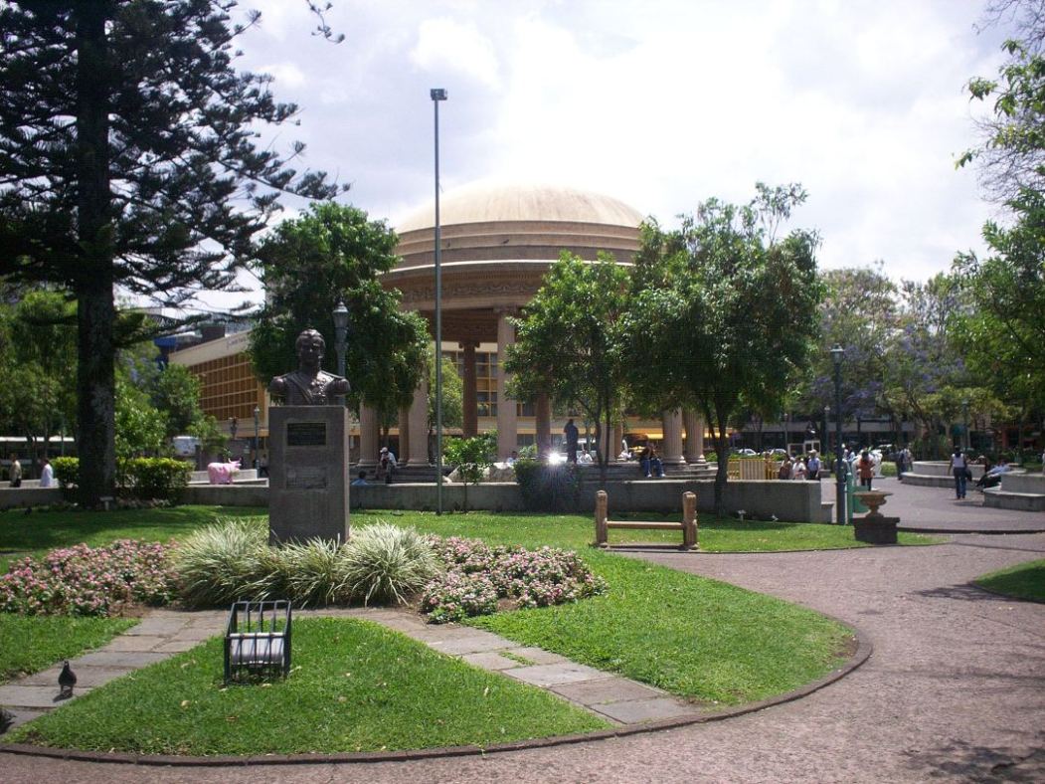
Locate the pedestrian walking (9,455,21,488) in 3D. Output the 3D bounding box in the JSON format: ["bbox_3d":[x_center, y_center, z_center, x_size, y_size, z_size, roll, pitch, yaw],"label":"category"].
[{"bbox_3d":[-17.679,2.968,37.842,0.450,1.570,0.450,0,-3,-9],"label":"pedestrian walking"}]

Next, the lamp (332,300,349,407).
[{"bbox_3d":[-2.995,0.425,17.895,0.280,3.870,0.280,-1,-3,0],"label":"lamp"}]

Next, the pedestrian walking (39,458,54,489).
[{"bbox_3d":[-14.894,2.877,33.957,0.360,1.600,0.460,-1,-3,0],"label":"pedestrian walking"}]

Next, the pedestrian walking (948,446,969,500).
[{"bbox_3d":[13.421,2.485,33.544,0.500,1.650,0.380,0,-3,3],"label":"pedestrian walking"}]

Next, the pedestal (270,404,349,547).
[{"bbox_3d":[-2.293,1.128,11.652,0.790,1.940,0.650,0,-3,-4],"label":"pedestal"}]

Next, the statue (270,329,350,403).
[{"bbox_3d":[-2.252,-0.263,11.500,0.831,0.779,0.460,0,-3,-7],"label":"statue"}]

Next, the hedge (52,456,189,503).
[{"bbox_3d":[-8.227,1.798,22.200,2.850,0.960,1.000,0,-3,-3],"label":"hedge"}]

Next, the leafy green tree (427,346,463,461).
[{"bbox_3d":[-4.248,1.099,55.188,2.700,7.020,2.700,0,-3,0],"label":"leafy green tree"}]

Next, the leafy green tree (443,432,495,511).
[{"bbox_3d":[-1.145,1.754,23.546,1.150,1.720,1.100,0,-3,0],"label":"leafy green tree"}]

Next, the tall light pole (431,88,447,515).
[{"bbox_3d":[-1.752,-1.888,22.800,0.340,8.929,0.320,-1,-3,0],"label":"tall light pole"}]

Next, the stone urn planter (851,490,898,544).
[{"bbox_3d":[5.977,2.104,18.400,0.610,0.875,0.610,1,-3,-27],"label":"stone urn planter"}]

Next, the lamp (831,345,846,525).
[{"bbox_3d":[6.733,0.906,23.103,0.320,3.860,0.320,0,-3,0],"label":"lamp"}]

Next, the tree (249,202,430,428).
[{"bbox_3d":[-3.620,-0.698,21.500,3.541,5.954,3.500,-1,-3,0],"label":"tree"}]

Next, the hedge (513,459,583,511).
[{"bbox_3d":[0.553,2.014,23.431,1.500,1.180,1.050,0,-3,0],"label":"hedge"}]

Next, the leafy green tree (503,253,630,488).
[{"bbox_3d":[1.067,-0.191,22.000,2.778,5.314,2.800,-1,-3,0],"label":"leafy green tree"}]

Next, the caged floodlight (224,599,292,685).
[{"bbox_3d":[-1.782,1.688,7.350,0.420,0.470,0.420,0,-3,-9],"label":"caged floodlight"}]

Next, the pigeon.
[{"bbox_3d":[-2.913,1.831,6.950,0.120,0.210,0.250,1,-3,-21],"label":"pigeon"}]

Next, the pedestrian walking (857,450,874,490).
[{"bbox_3d":[11.833,2.833,37.542,0.500,1.580,0.380,0,-3,0],"label":"pedestrian walking"}]

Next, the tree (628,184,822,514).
[{"bbox_3d":[4.269,-0.919,23.291,4.100,7.130,3.900,0,-3,0],"label":"tree"}]

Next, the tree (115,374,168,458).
[{"bbox_3d":[-8.666,1.084,24.275,1.600,2.820,1.600,0,-3,0],"label":"tree"}]

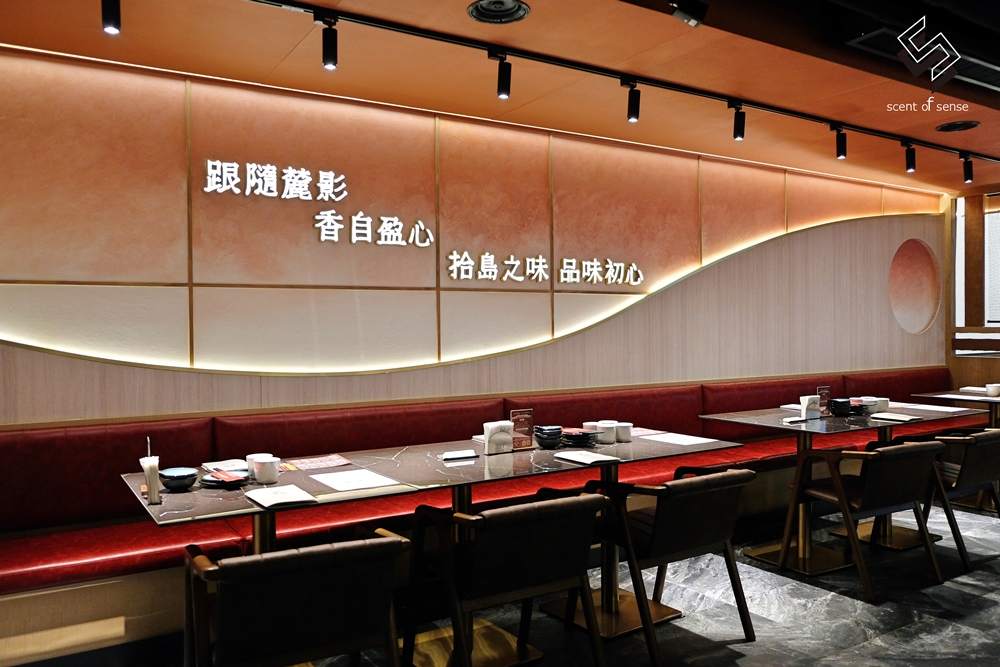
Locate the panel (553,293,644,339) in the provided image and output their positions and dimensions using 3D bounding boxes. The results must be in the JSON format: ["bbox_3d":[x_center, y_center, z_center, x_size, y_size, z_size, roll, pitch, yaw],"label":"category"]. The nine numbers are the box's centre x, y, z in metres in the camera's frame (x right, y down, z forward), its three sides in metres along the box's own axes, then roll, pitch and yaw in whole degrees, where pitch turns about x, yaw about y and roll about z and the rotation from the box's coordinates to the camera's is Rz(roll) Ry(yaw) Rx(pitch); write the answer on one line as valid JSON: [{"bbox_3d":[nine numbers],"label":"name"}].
[{"bbox_3d":[0.602,-0.106,4.520,0.690,0.252,0.030,-1,1,-32],"label":"panel"}]

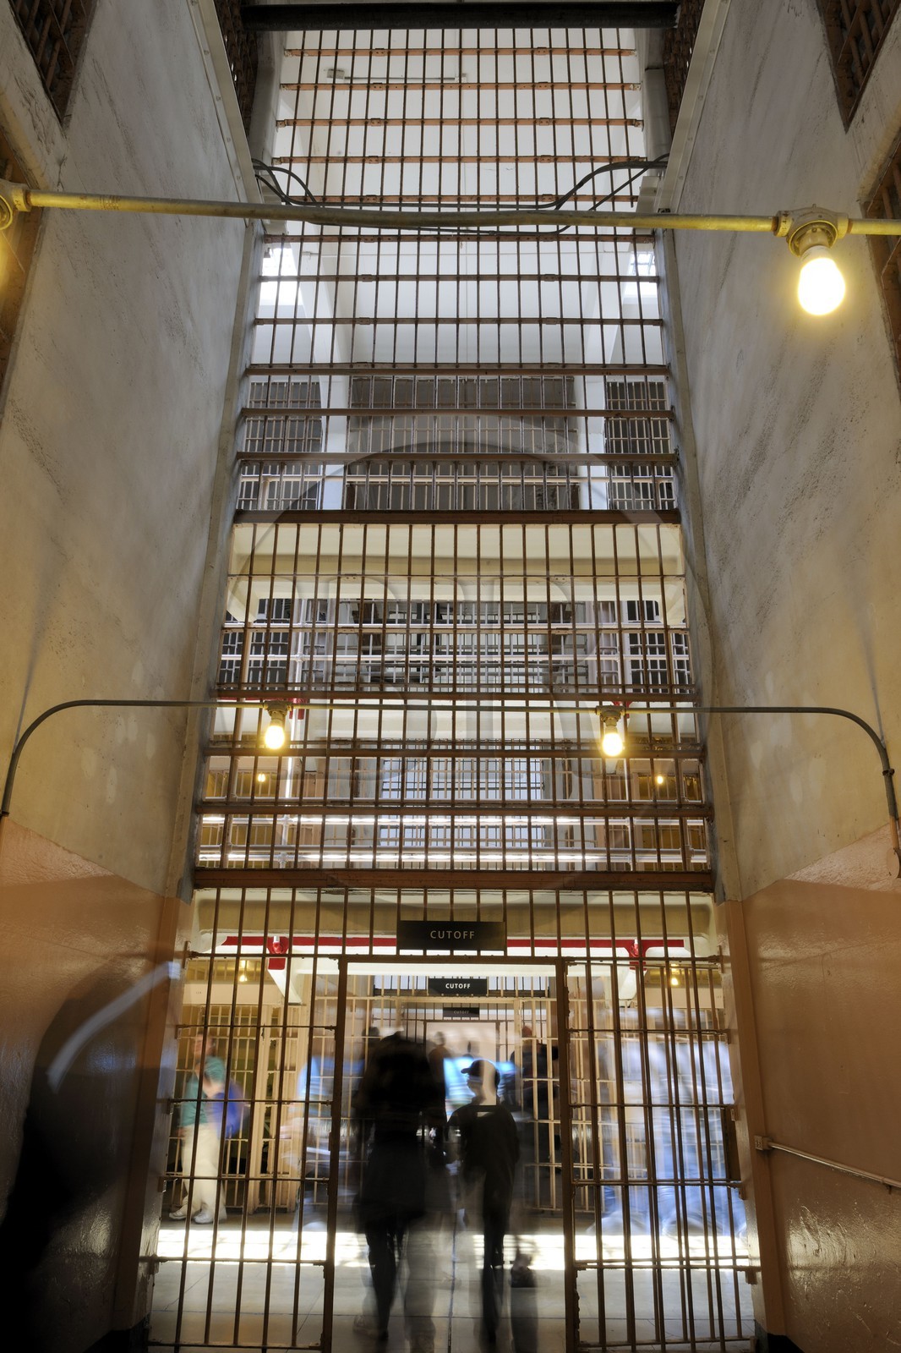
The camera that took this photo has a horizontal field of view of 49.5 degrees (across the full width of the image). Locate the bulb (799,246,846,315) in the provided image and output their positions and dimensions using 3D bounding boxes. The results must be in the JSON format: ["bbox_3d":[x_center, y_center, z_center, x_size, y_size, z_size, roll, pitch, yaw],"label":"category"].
[{"bbox_3d":[0.585,-0.628,1.548,0.068,0.116,0.068,0,-22,1],"label":"bulb"}]

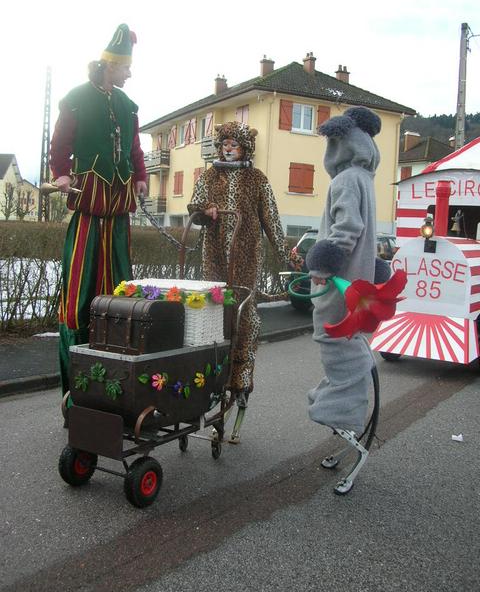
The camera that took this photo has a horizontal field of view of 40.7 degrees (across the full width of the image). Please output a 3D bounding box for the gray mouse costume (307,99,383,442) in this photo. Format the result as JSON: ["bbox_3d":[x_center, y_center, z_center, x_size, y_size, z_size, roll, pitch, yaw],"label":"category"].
[{"bbox_3d":[0.641,-0.136,3.871,0.420,1.920,0.560,4,6,23],"label":"gray mouse costume"}]

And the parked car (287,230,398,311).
[{"bbox_3d":[2.724,-0.478,12.992,1.720,1.500,4.300,5,6,33],"label":"parked car"}]

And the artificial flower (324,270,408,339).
[{"bbox_3d":[0.684,0.041,3.500,0.400,0.350,0.320,-2,18,-35],"label":"artificial flower"}]

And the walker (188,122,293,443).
[{"bbox_3d":[-0.017,-0.066,4.462,0.680,2.180,0.520,3,5,9],"label":"walker"}]

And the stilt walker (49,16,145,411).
[{"bbox_3d":[-0.995,-0.481,4.578,0.650,2.660,0.460,-1,6,-33],"label":"stilt walker"}]

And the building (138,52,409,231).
[{"bbox_3d":[1.327,-7.868,36.478,9.100,10.900,14.100,-1,6,-28],"label":"building"}]

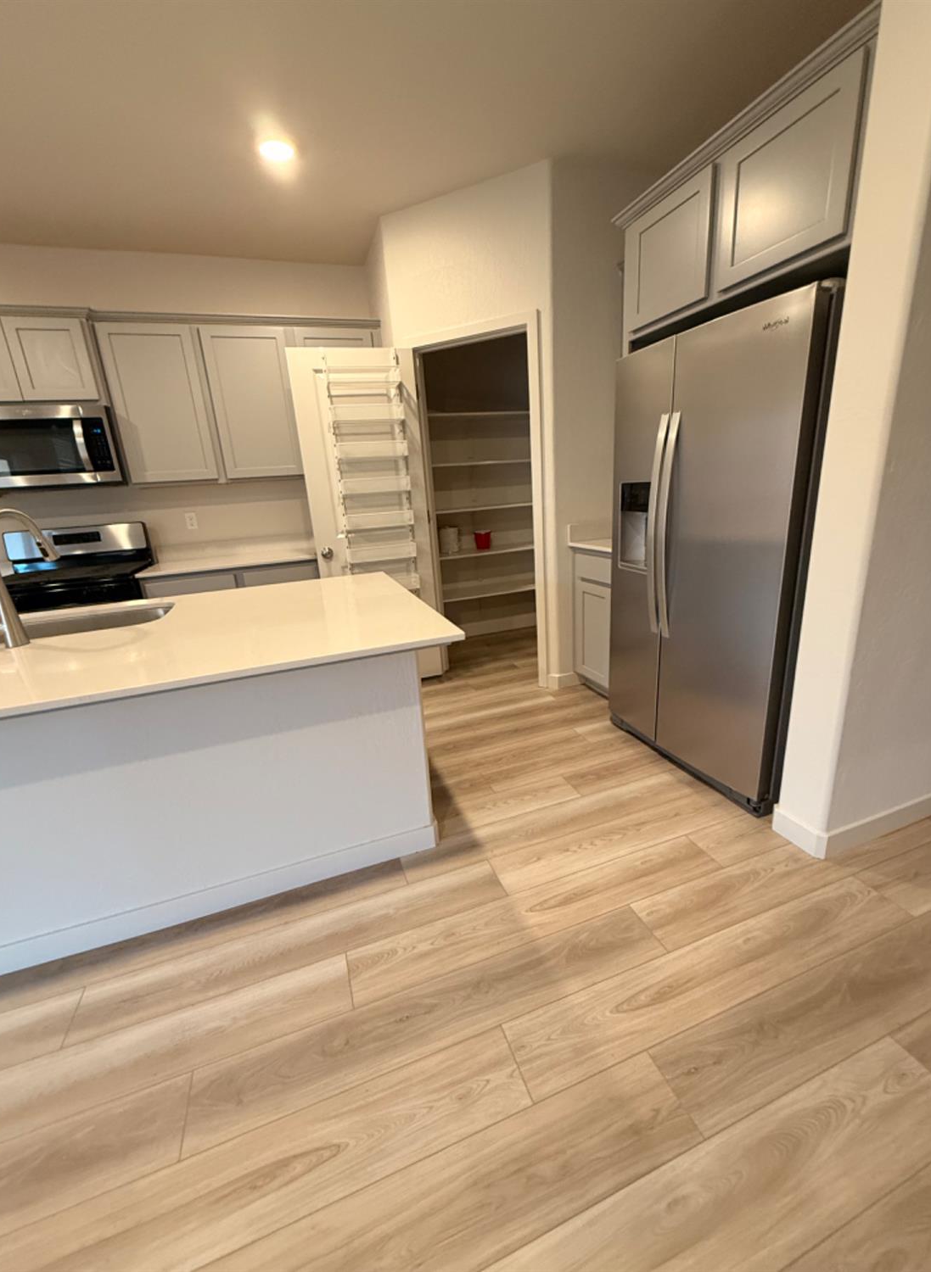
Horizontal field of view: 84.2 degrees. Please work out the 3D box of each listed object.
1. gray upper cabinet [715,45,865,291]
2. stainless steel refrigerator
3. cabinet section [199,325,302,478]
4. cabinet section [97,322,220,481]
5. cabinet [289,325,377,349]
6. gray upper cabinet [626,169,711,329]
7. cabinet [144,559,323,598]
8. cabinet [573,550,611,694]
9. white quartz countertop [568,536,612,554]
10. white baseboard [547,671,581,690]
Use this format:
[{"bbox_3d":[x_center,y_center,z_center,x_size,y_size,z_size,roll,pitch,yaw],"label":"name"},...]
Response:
[{"bbox_3d":[1.212,-1.371,1.619,0.620,0.415,0.465,-9,17,-18],"label":"gray upper cabinet"},{"bbox_3d":[1.183,-0.300,2.168,0.790,1.757,0.910,-9,17,-18],"label":"stainless steel refrigerator"},{"bbox_3d":[-1.335,-1.465,3.326,0.520,0.862,0.330,-9,17,-18],"label":"cabinet section"},{"bbox_3d":[-1.840,-1.387,3.163,0.502,0.860,0.330,-9,17,-18],"label":"cabinet section"},{"bbox_3d":[-0.821,-1.526,3.403,0.547,0.913,0.330,-9,17,-18],"label":"cabinet"},{"bbox_3d":[1.046,-1.493,2.063,0.620,0.415,0.475,-9,17,-18],"label":"gray upper cabinet"},{"bbox_3d":[-1.412,-0.043,3.427,1.025,0.885,0.620,-9,17,-18],"label":"cabinet"},{"bbox_3d":[1.031,-0.089,3.022,0.625,0.885,0.510,-9,17,-18],"label":"cabinet"},{"bbox_3d":[0.996,-0.526,2.890,0.645,0.029,0.510,-9,17,-18],"label":"white quartz countertop"},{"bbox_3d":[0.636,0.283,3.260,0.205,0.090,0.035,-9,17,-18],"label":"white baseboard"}]

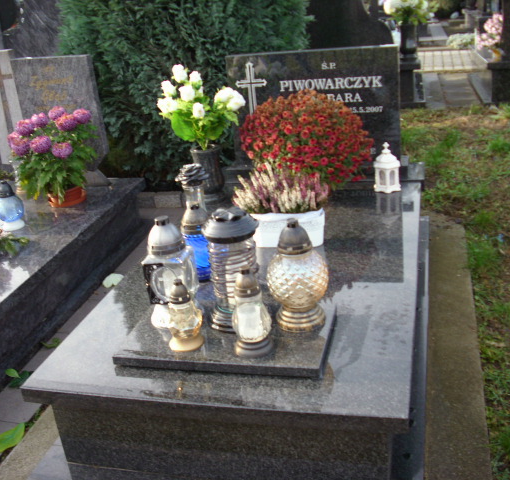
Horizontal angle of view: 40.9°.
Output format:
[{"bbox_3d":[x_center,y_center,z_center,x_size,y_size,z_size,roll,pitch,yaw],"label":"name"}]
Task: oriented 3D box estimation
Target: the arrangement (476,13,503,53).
[{"bbox_3d":[2.403,-2.108,6.950,0.320,0.350,0.300,1,22,14],"label":"arrangement"}]

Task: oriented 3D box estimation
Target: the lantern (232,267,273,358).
[{"bbox_3d":[-0.010,0.178,1.736,0.100,0.229,0.100,1,22,14],"label":"lantern"}]

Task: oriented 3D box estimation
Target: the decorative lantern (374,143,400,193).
[{"bbox_3d":[0.579,-0.327,3.010,0.118,0.200,0.110,1,22,14],"label":"decorative lantern"}]

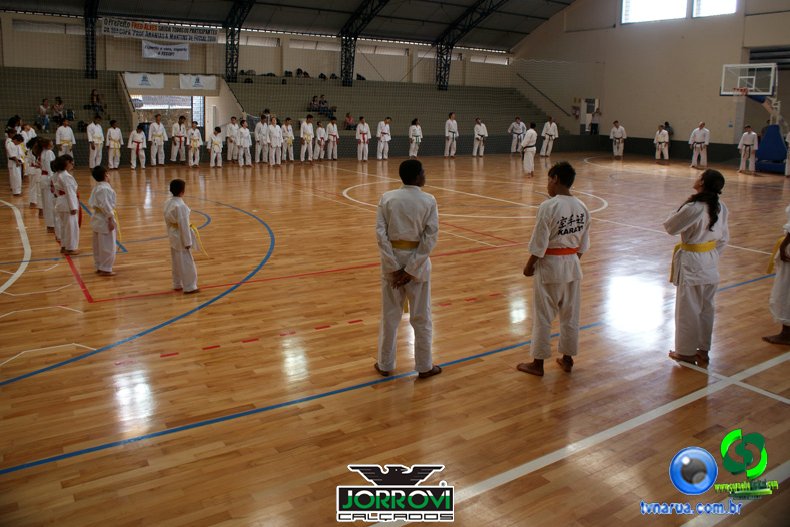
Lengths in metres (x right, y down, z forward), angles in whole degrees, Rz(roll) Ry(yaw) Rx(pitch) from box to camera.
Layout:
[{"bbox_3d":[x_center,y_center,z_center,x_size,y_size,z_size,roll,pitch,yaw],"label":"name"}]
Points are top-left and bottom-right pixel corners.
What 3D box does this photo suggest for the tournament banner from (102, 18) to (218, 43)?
[{"bbox_3d":[-9.654,-9.668,24.698,4.576,0.590,0.050,-8,17,-33],"label":"tournament banner"}]

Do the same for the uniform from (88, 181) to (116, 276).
[{"bbox_3d":[-3.388,-0.429,6.864,0.290,1.040,0.340,-12,20,-43],"label":"uniform"}]

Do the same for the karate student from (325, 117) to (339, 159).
[{"bbox_3d":[-2.391,-4.858,23.030,0.500,1.637,0.310,-8,17,-32],"label":"karate student"}]

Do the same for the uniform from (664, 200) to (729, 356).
[{"bbox_3d":[2.516,0.142,4.945,0.480,1.342,0.340,-4,15,-21],"label":"uniform"}]

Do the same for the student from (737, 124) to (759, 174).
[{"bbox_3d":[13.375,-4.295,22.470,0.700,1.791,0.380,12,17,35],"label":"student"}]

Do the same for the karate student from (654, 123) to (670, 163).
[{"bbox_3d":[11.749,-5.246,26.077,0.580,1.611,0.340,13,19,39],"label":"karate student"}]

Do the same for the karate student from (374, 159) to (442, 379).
[{"bbox_3d":[0.101,0.036,4.293,0.480,1.595,0.360,2,14,3],"label":"karate student"}]

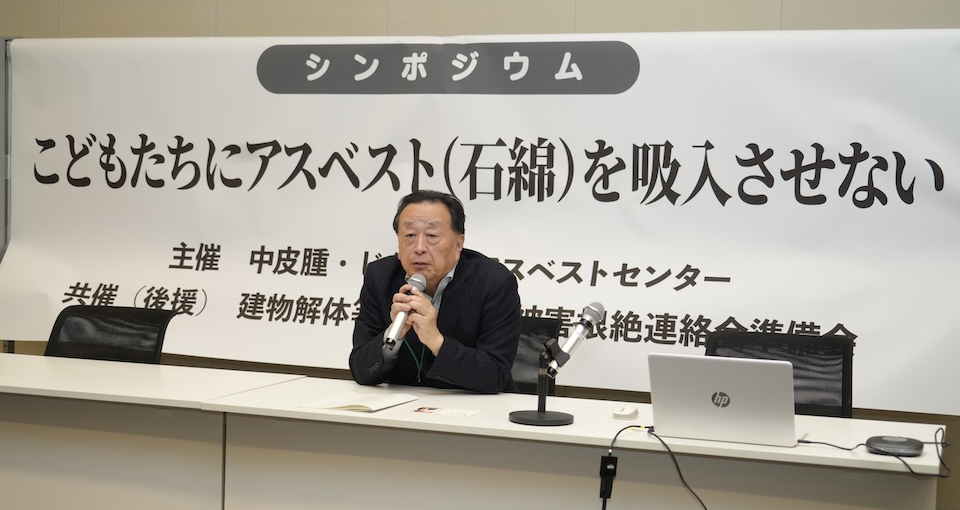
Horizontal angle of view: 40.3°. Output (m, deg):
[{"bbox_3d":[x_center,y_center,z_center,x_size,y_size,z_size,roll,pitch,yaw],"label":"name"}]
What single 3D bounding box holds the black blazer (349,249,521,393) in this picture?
[{"bbox_3d":[-0.064,0.274,3.936,0.490,0.600,0.500,2,2,21],"label":"black blazer"}]

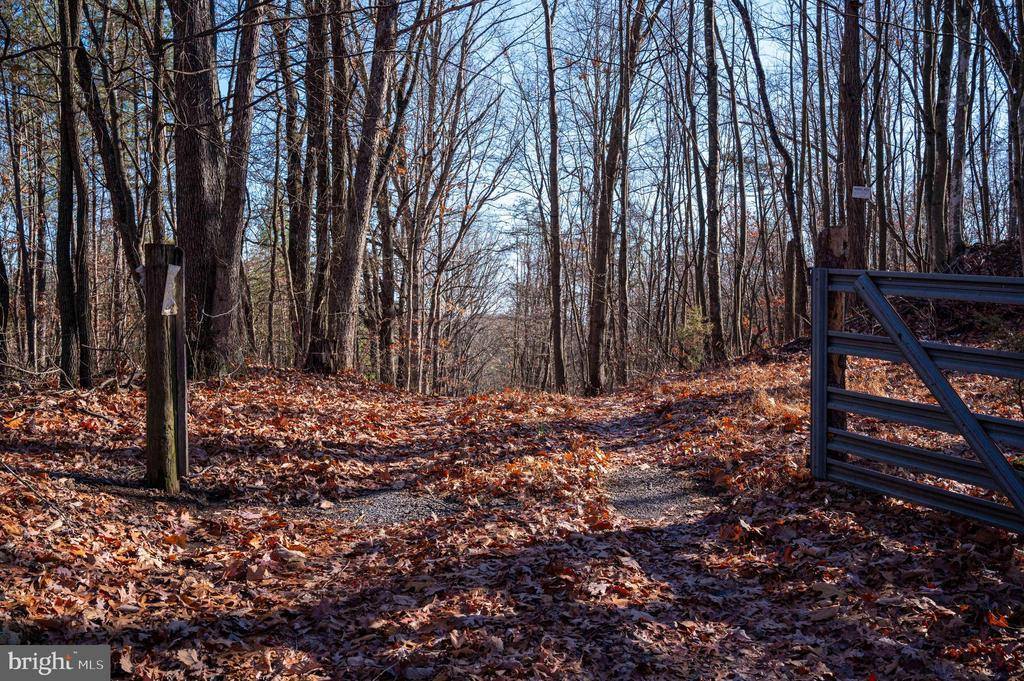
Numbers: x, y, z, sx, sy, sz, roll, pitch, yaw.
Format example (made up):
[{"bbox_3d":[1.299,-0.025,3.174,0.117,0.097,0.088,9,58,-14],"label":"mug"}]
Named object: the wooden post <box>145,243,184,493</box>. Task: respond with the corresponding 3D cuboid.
[{"bbox_3d":[-2.144,0.169,6.100,0.180,1.520,0.180,0,2,-5],"label":"wooden post"}]

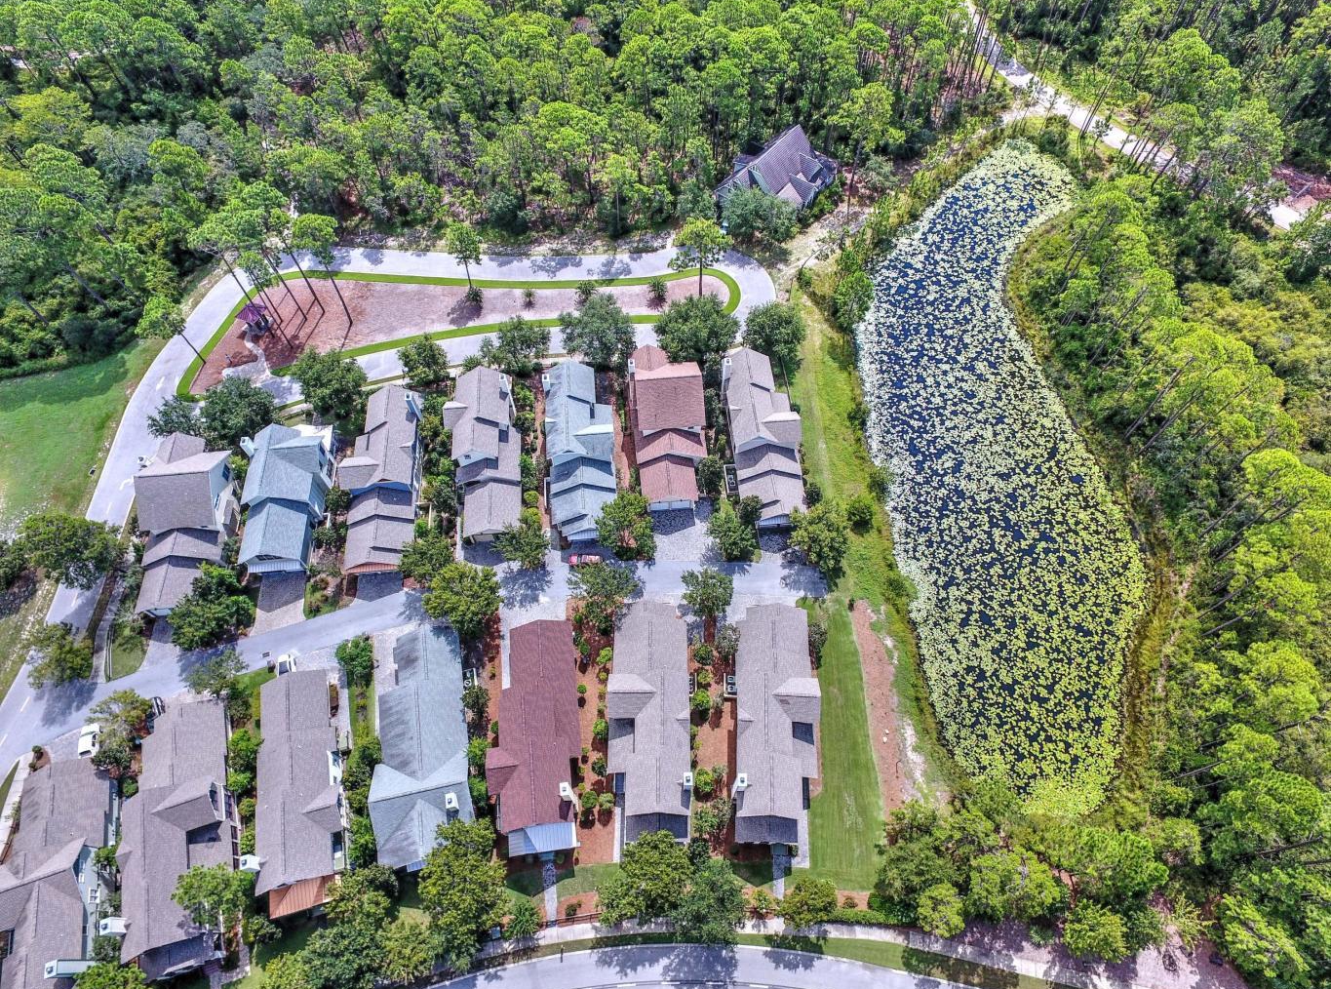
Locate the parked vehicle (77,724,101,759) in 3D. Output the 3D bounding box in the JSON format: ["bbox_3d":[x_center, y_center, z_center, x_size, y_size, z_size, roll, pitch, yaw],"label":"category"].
[{"bbox_3d":[-70.965,30.586,94.824,1.930,1.740,4.750,-16,60,-10],"label":"parked vehicle"}]

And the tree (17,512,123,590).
[{"bbox_3d":[-80.500,8.050,105.235,11.000,11.300,11.000,0,59,0],"label":"tree"}]

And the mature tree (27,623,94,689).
[{"bbox_3d":[-75.832,20.670,97.375,7.070,7.500,7.910,-1,58,1],"label":"mature tree"}]

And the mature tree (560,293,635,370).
[{"bbox_3d":[-10.959,-25.825,124.434,11.400,10.600,11.400,0,59,0],"label":"mature tree"}]

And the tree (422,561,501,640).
[{"bbox_3d":[-26.465,14.108,100.510,9.500,9.600,9.500,0,59,0],"label":"tree"}]

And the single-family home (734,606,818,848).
[{"bbox_3d":[13.193,26.045,90.954,9.500,9.300,27.500,3,58,3],"label":"single-family home"}]

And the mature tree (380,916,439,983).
[{"bbox_3d":[-26.329,47.426,80.055,5.700,7.000,5.840,-1,58,1],"label":"mature tree"}]

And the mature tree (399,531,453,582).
[{"bbox_3d":[-33.184,9.091,107.660,7.300,6.700,7.400,-1,58,0],"label":"mature tree"}]

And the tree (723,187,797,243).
[{"bbox_3d":[16.566,-48.571,136.984,13.230,9.000,12.900,-1,58,1],"label":"tree"}]

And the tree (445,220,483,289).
[{"bbox_3d":[-34.975,-42.143,136.019,6.400,13.000,6.300,-1,58,0],"label":"tree"}]

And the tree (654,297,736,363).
[{"bbox_3d":[4.958,-26.162,125.066,12.200,10.000,12.200,0,59,0],"label":"tree"}]

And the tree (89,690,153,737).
[{"bbox_3d":[-67.700,27.629,96.270,6.700,6.500,6.700,0,59,0],"label":"tree"}]

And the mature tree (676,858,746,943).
[{"bbox_3d":[4.904,44.380,84.110,7.700,8.200,8.200,-1,58,0],"label":"mature tree"}]

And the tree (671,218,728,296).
[{"bbox_3d":[5.809,-39.612,132.445,9.400,15.300,9.000,-1,58,0],"label":"tree"}]

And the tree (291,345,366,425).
[{"bbox_3d":[-53.531,-17.403,123.015,11.300,9.300,12.200,-1,58,0],"label":"tree"}]

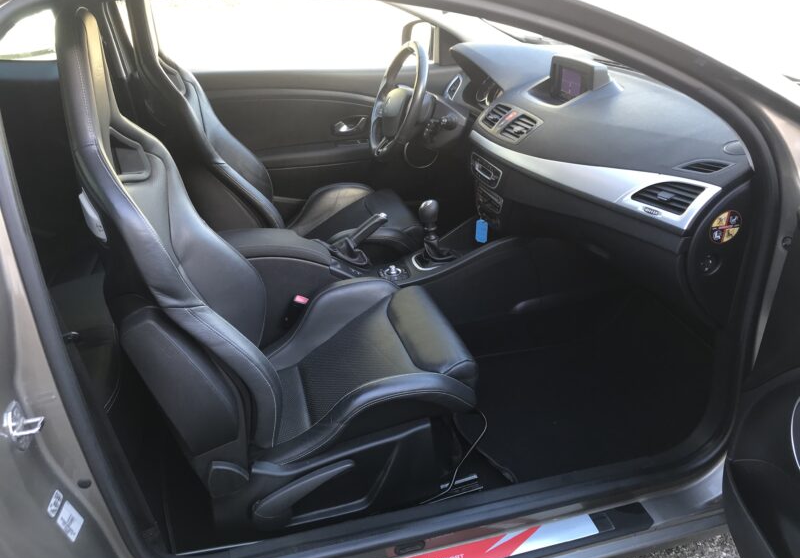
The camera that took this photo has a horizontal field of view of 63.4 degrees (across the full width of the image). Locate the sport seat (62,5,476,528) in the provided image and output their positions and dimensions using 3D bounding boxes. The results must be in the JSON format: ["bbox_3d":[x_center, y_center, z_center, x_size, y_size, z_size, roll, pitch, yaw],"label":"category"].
[{"bbox_3d":[-0.233,-0.039,1.377,0.770,1.020,0.540,-7,28,-14],"label":"sport seat"}]

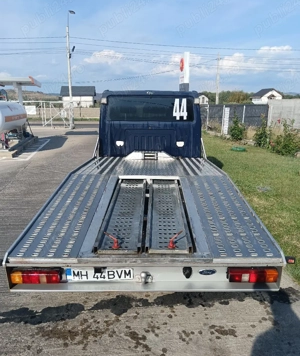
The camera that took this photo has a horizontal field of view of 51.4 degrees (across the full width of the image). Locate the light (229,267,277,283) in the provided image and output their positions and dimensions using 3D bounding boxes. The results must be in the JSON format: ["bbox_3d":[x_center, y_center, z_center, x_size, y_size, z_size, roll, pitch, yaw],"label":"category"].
[{"bbox_3d":[0.781,0.737,2.360,0.365,0.100,0.065,0,14,1],"label":"light"}]

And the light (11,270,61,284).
[{"bbox_3d":[-0.877,0.758,2.400,0.365,0.100,0.065,0,14,1],"label":"light"}]

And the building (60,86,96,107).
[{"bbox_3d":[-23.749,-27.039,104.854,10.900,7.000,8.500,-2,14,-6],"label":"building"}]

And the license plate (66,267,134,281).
[{"bbox_3d":[-0.388,0.752,2.420,0.520,0.112,0.015,0,14,1],"label":"license plate"}]

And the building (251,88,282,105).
[{"bbox_3d":[41.548,-28.218,110.768,7.900,6.300,10.200,0,14,0],"label":"building"}]

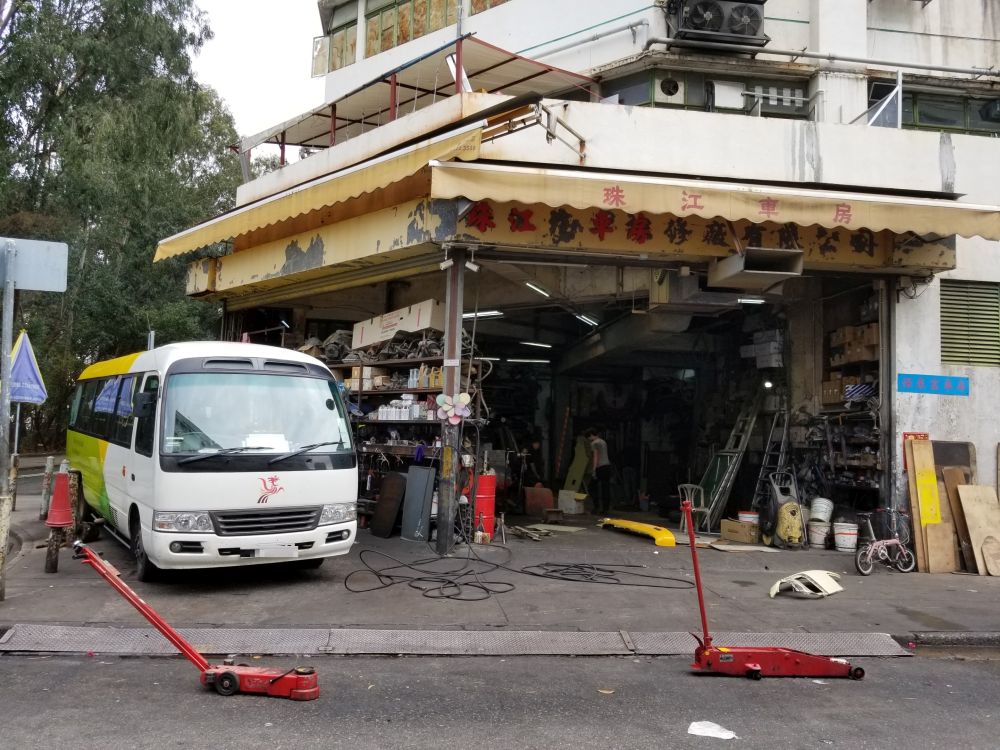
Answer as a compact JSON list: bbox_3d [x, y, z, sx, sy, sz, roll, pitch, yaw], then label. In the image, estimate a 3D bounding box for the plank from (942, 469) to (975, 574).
[{"bbox_3d":[6.009,1.856,9.697,0.307,1.347,0.030,2,-21,-8],"label":"plank"}]

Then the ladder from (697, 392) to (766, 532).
[{"bbox_3d":[3.983,1.408,12.886,0.180,2.680,0.450,31,-14,-15],"label":"ladder"}]

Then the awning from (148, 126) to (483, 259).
[{"bbox_3d":[-2.881,-2.689,11.362,8.259,1.045,1.016,-3,-7,42],"label":"awning"}]

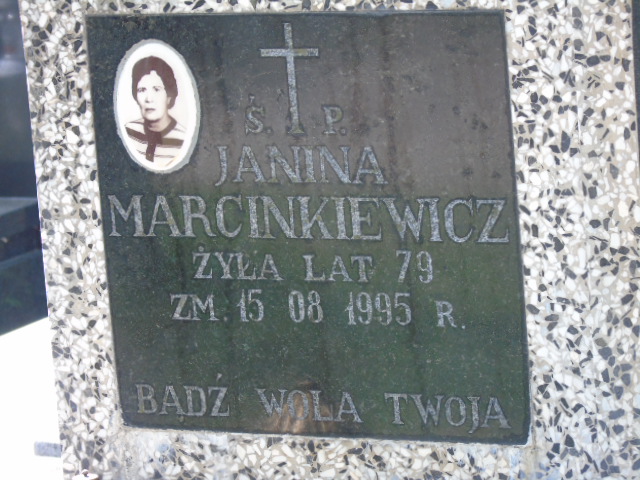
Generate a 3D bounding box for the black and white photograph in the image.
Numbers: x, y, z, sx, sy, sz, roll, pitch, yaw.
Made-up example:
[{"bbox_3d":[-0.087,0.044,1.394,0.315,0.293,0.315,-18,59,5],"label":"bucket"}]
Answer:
[{"bbox_3d":[-0.147,-0.118,3.489,0.087,0.121,0.010,1,12,26],"label":"black and white photograph"}]

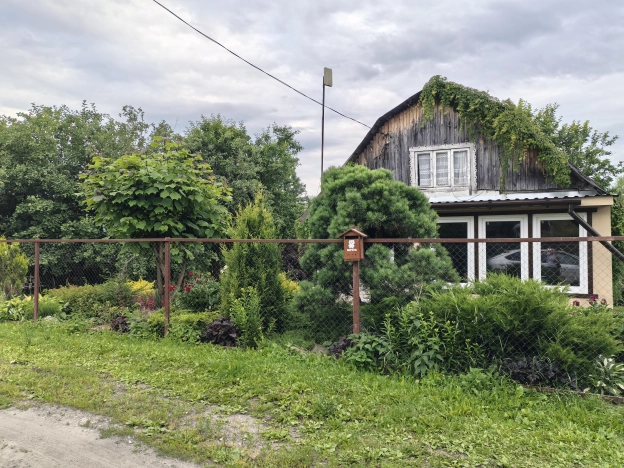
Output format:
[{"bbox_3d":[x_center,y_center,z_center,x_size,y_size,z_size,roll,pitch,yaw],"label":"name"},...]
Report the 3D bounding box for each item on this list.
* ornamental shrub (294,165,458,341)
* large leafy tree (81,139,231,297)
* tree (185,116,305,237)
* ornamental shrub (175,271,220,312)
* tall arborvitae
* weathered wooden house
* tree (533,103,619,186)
[{"bbox_3d":[1.060,0.302,8.000,2.650,2.840,2.500,0,-2,0],"label":"ornamental shrub"},{"bbox_3d":[-3.248,-0.130,10.100,3.050,3.620,2.900,0,-2,0],"label":"large leafy tree"},{"bbox_3d":[-2.186,-1.006,16.000,4.000,5.700,3.900,0,-2,0],"label":"tree"},{"bbox_3d":[-2.302,1.199,9.700,0.900,0.940,0.880,0,-2,0],"label":"ornamental shrub"},{"bbox_3d":[-1.027,0.493,8.400,1.100,2.420,1.050,0,-2,0],"label":"tall arborvitae"},{"bbox_3d":[3.548,-0.695,12.070,6.350,4.950,6.300,-1,-2,26],"label":"weathered wooden house"},{"bbox_3d":[9.204,-1.192,16.500,3.300,6.200,3.300,0,-2,0],"label":"tree"}]

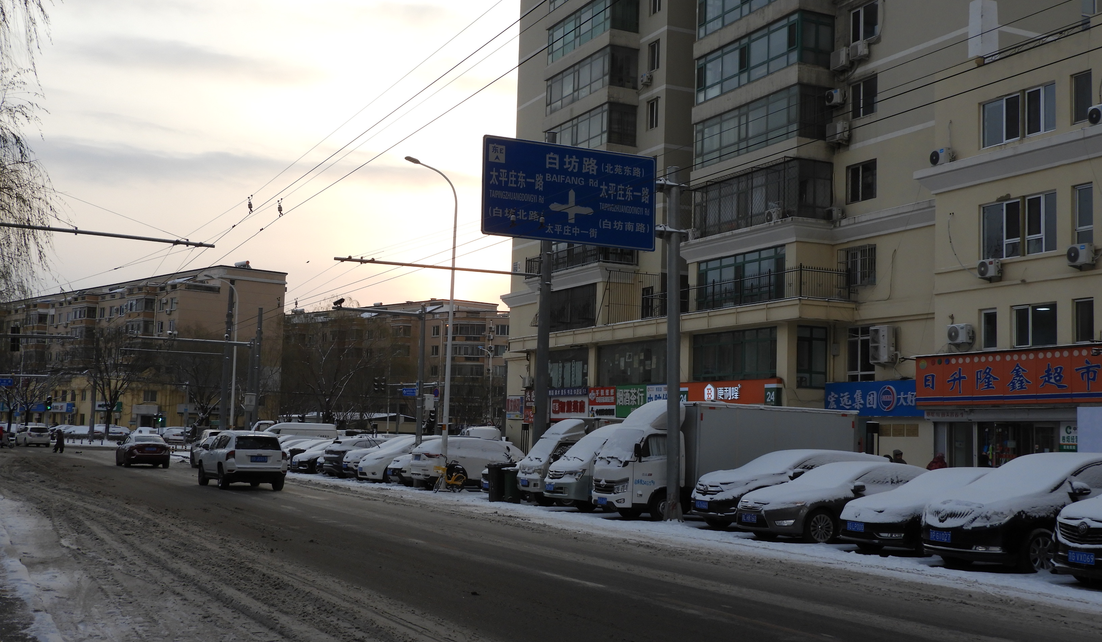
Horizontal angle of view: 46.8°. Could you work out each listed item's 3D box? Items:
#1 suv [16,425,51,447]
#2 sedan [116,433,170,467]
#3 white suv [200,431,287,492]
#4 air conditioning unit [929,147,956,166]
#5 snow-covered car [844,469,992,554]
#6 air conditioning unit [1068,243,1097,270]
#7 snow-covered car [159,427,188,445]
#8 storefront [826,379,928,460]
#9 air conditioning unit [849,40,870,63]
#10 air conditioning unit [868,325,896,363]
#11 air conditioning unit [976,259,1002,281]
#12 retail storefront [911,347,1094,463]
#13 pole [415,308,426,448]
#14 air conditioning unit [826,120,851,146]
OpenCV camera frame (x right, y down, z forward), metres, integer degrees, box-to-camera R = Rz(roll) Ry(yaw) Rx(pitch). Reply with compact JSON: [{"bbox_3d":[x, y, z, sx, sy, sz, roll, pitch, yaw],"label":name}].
[{"bbox_3d":[-41.018,9.101,100.865,1.800,1.660,4.500,5,-6,-32],"label":"suv"},{"bbox_3d":[-18.386,5.778,57.302,1.800,1.460,4.650,4,-6,-25],"label":"sedan"},{"bbox_3d":[-9.201,4.032,37.536,1.820,1.680,4.460,4,-6,-25],"label":"white suv"},{"bbox_3d":[12.152,-5.078,39.610,0.280,0.510,0.710,4,-6,-25],"label":"air conditioning unit"},{"bbox_3d":[7.023,3.183,21.214,4.850,1.500,1.840,4,-6,-25],"label":"snow-covered car"},{"bbox_3d":[13.675,-1.674,32.756,0.290,0.534,0.697,4,-6,-25],"label":"air conditioning unit"},{"bbox_3d":[-32.867,10.034,111.491,1.820,1.520,4.600,4,-6,-25],"label":"snow-covered car"},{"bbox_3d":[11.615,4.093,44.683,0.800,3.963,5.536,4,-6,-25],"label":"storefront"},{"bbox_3d":[11.055,-9.632,45.624,0.280,0.550,0.740,4,-6,-25],"label":"air conditioning unit"},{"bbox_3d":[11.337,0.809,43.500,0.370,1.240,0.920,4,-6,-25],"label":"air conditioning unit"},{"bbox_3d":[12.315,-1.444,35.663,0.290,0.508,0.687,4,-6,-25],"label":"air conditioning unit"},{"bbox_3d":[13.165,3.111,35.747,1.200,4.485,7.195,4,-6,-25],"label":"retail storefront"},{"bbox_3d":[-4.295,2.439,42.048,0.250,6.041,0.250,4,-6,-25],"label":"pole"},{"bbox_3d":[10.485,-6.821,46.252,0.340,0.700,0.950,4,-6,-25],"label":"air conditioning unit"}]

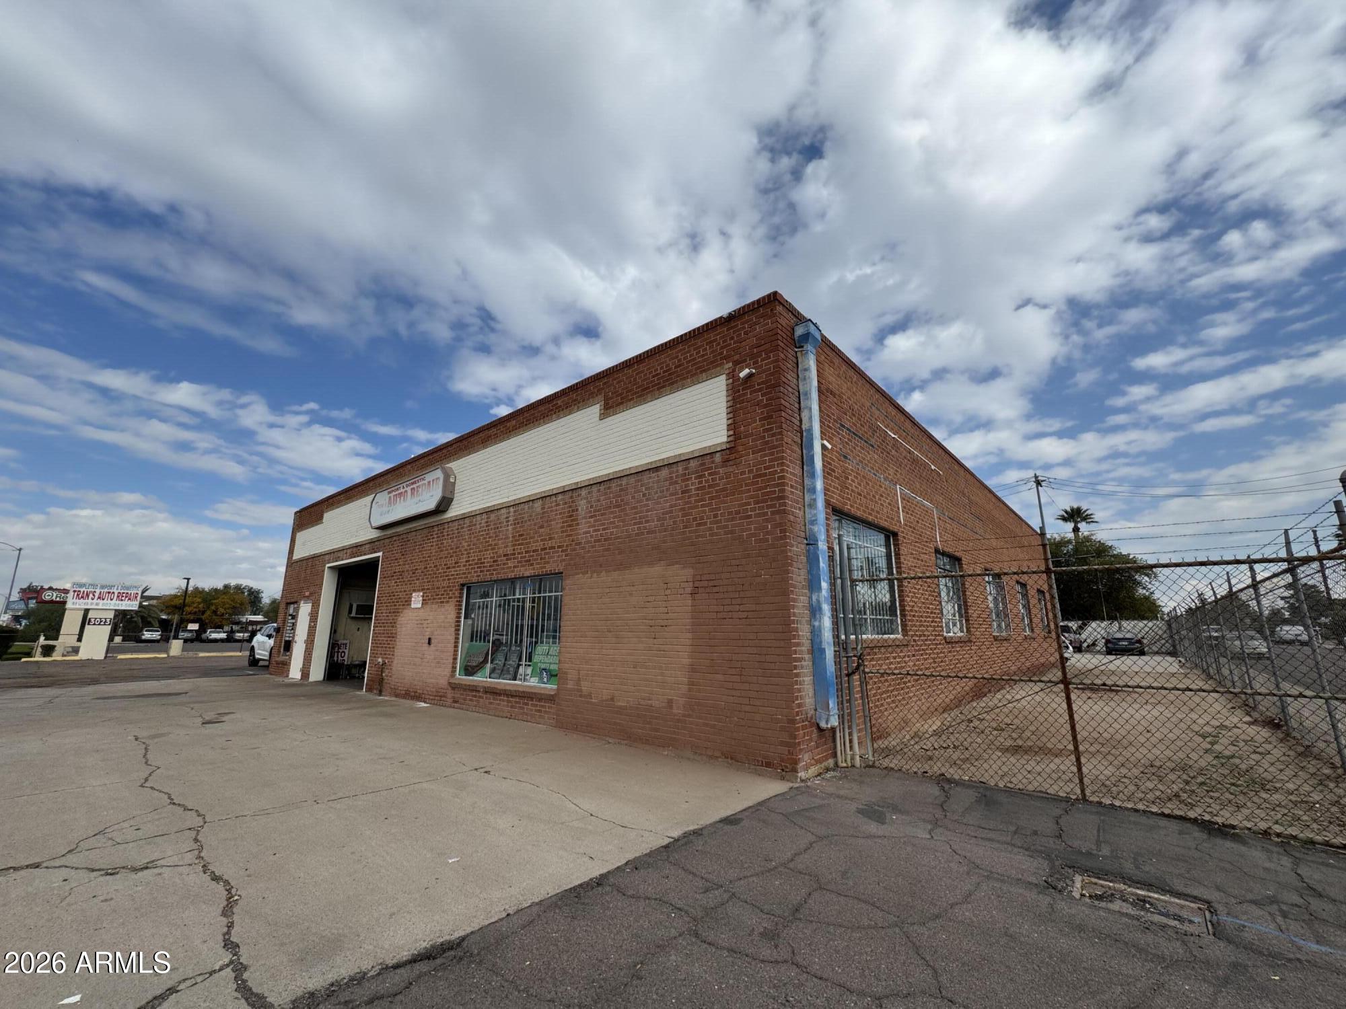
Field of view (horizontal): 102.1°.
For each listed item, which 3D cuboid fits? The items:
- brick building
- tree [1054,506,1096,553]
[{"bbox_3d":[1.649,3.424,19.870,18.060,5.220,22.450,-11,-17,39],"label":"brick building"},{"bbox_3d":[38.479,6.444,50.779,3.290,13.010,3.290,-11,-17,39],"label":"tree"}]

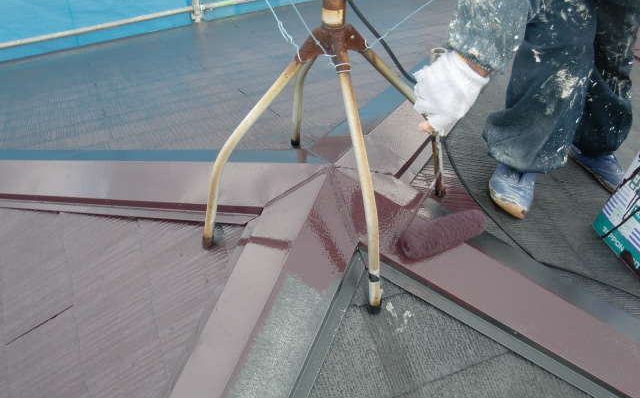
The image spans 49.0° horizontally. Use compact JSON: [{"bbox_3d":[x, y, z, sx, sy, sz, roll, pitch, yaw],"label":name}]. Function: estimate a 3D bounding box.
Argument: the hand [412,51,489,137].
[{"bbox_3d":[0.223,-0.188,1.230,0.108,0.132,0.078,36,23,-10],"label":"hand"}]

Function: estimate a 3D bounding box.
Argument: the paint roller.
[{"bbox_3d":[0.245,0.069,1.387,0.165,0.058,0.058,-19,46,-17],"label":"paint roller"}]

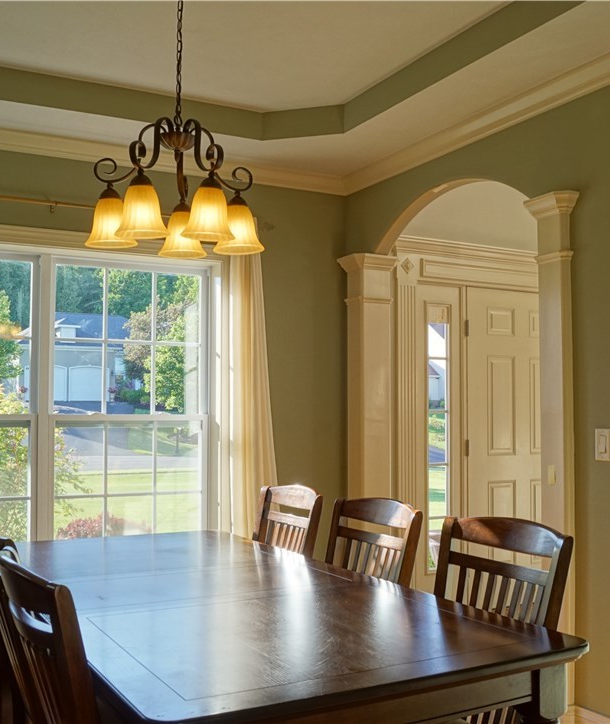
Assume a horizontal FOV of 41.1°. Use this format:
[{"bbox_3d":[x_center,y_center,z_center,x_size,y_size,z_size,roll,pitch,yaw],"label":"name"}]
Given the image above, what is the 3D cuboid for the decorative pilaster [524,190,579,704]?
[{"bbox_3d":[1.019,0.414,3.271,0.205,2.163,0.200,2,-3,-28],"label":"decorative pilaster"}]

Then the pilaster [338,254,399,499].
[{"bbox_3d":[0.351,0.474,4.601,0.261,2.163,0.246,2,-3,-28],"label":"pilaster"}]

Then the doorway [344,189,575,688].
[{"bbox_3d":[0.699,0.338,3.967,0.267,2.378,1.722,2,-3,-28],"label":"doorway"}]

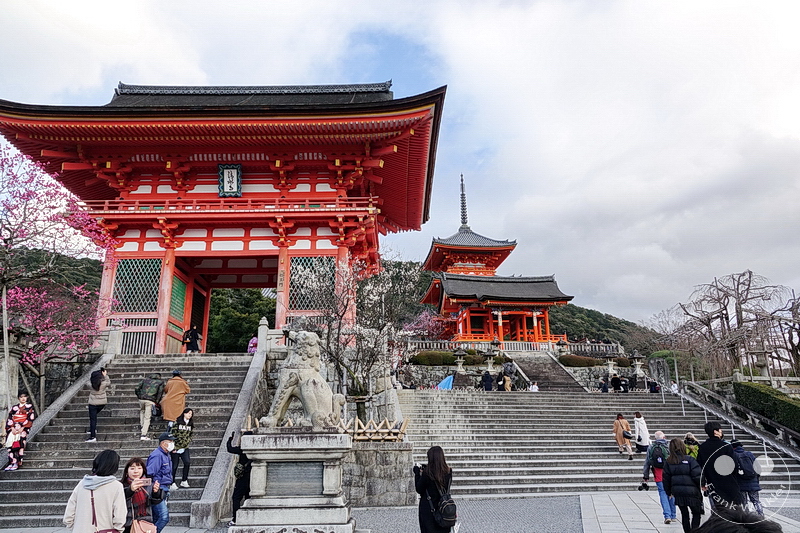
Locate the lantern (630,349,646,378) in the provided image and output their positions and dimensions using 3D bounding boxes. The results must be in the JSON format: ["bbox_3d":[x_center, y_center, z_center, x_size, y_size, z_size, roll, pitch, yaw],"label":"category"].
[{"bbox_3d":[16.388,6.710,36.638,1.050,1.870,1.050,2,-17,-10],"label":"lantern"}]

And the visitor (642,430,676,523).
[{"bbox_3d":[5.243,4.199,10.690,0.600,1.700,0.480,-5,-17,14],"label":"visitor"}]

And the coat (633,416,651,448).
[{"bbox_3d":[8.757,5.984,19.294,0.600,1.070,0.420,1,-17,-7],"label":"coat"}]

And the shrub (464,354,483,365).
[{"bbox_3d":[5.884,7.464,42.687,1.450,0.755,1.200,0,-17,0],"label":"shrub"}]

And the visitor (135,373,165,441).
[{"bbox_3d":[-6.011,3.338,12.748,0.620,1.564,0.520,-4,-18,11],"label":"visitor"}]

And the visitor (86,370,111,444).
[{"bbox_3d":[-7.184,3.302,12.710,0.480,1.676,0.480,-6,-18,17],"label":"visitor"}]

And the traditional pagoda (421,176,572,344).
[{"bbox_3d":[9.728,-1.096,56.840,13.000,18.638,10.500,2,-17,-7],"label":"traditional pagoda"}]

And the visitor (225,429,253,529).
[{"bbox_3d":[-3.040,4.091,10.357,0.620,1.710,0.500,2,-17,-11],"label":"visitor"}]

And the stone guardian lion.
[{"bbox_3d":[-1.706,2.020,9.525,1.500,1.750,0.700,0,-17,-2],"label":"stone guardian lion"}]

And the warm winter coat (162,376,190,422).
[{"bbox_3d":[-5.469,3.227,12.990,0.600,1.078,0.450,-2,-17,5],"label":"warm winter coat"}]

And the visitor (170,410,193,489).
[{"bbox_3d":[-4.578,3.824,11.222,0.500,1.580,0.400,5,-18,-19],"label":"visitor"}]

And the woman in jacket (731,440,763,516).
[{"bbox_3d":[5.862,3.756,8.995,0.560,1.560,0.450,-6,-18,16],"label":"woman in jacket"}]

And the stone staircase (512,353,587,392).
[{"bbox_3d":[9.688,7.174,35.555,3.500,3.500,5.900,2,-17,-10],"label":"stone staircase"}]

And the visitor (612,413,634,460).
[{"bbox_3d":[7.699,5.856,18.371,0.580,1.525,0.480,3,-18,-11],"label":"visitor"}]

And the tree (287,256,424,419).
[{"bbox_3d":[-1.271,2.191,15.224,3.900,5.150,3.600,-1,-17,0],"label":"tree"}]

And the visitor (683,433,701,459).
[{"bbox_3d":[6.741,4.666,12.356,0.480,1.561,0.360,1,-17,-4],"label":"visitor"}]

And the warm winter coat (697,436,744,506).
[{"bbox_3d":[4.938,3.143,8.241,0.660,0.980,0.420,-7,-18,19],"label":"warm winter coat"}]

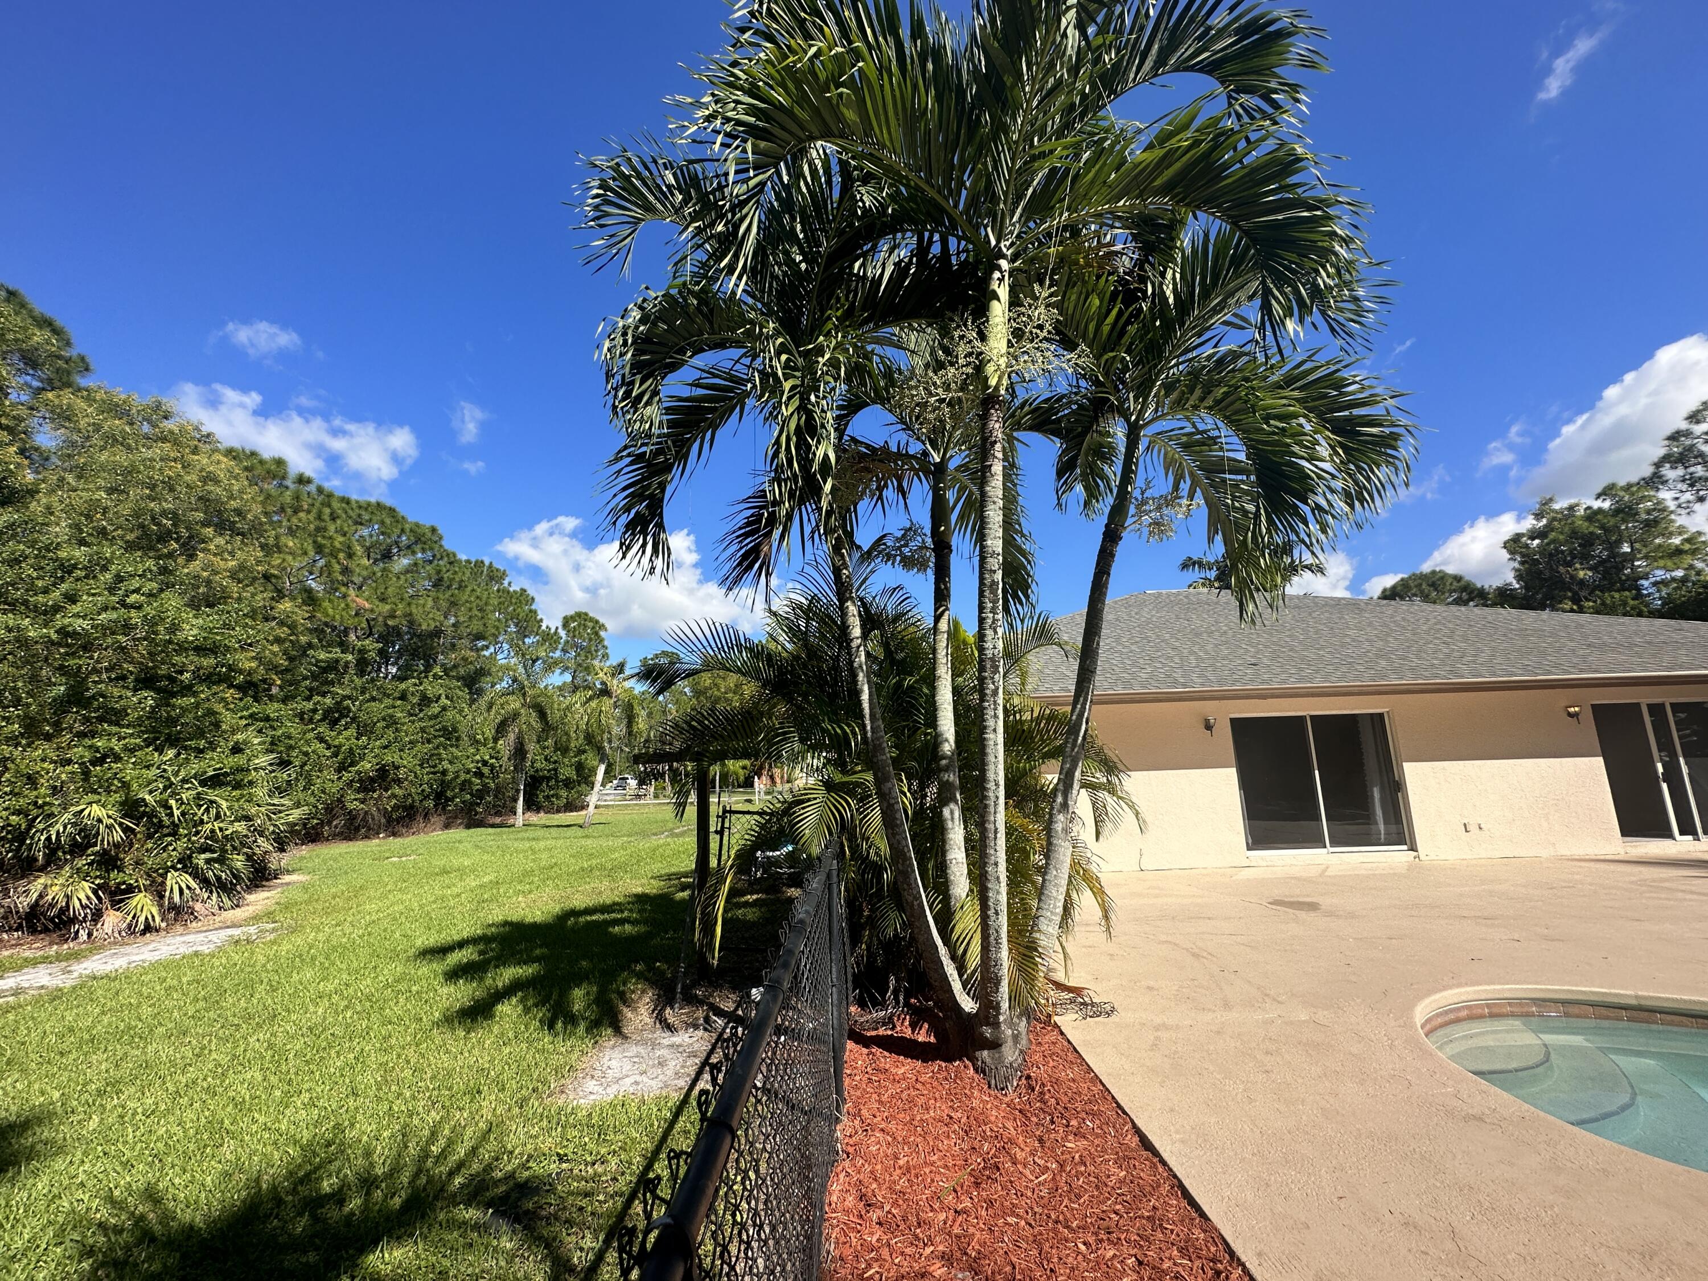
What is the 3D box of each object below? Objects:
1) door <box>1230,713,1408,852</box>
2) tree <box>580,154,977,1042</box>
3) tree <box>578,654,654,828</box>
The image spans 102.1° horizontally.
[{"bbox_3d":[6.877,2.097,10.240,2.420,2.030,0.130,-2,-11,0],"label":"door"},{"bbox_3d":[-0.445,-0.523,4.588,2.800,5.800,2.400,-2,-11,0],"label":"tree"},{"bbox_3d":[-8.344,3.440,24.183,2.628,5.989,2.628,-2,-11,0],"label":"tree"}]

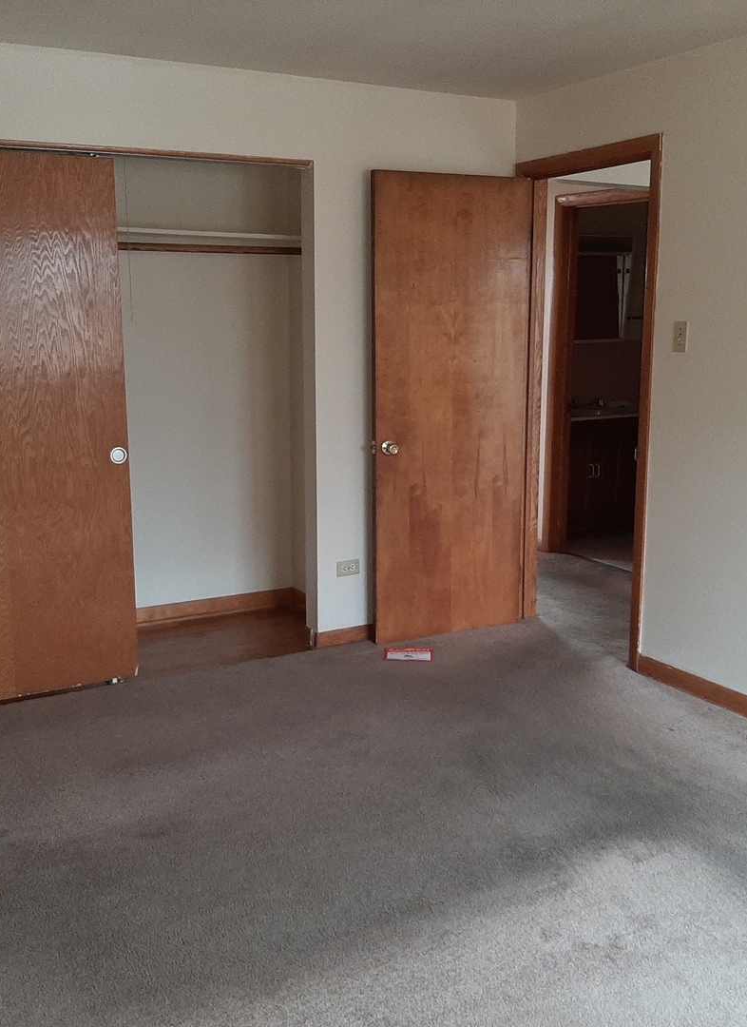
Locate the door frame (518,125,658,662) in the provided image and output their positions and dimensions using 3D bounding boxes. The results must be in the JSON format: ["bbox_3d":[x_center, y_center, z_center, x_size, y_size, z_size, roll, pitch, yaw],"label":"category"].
[{"bbox_3d":[0.938,-0.470,4.510,0.165,2.130,0.904,-7,13,-29],"label":"door frame"}]

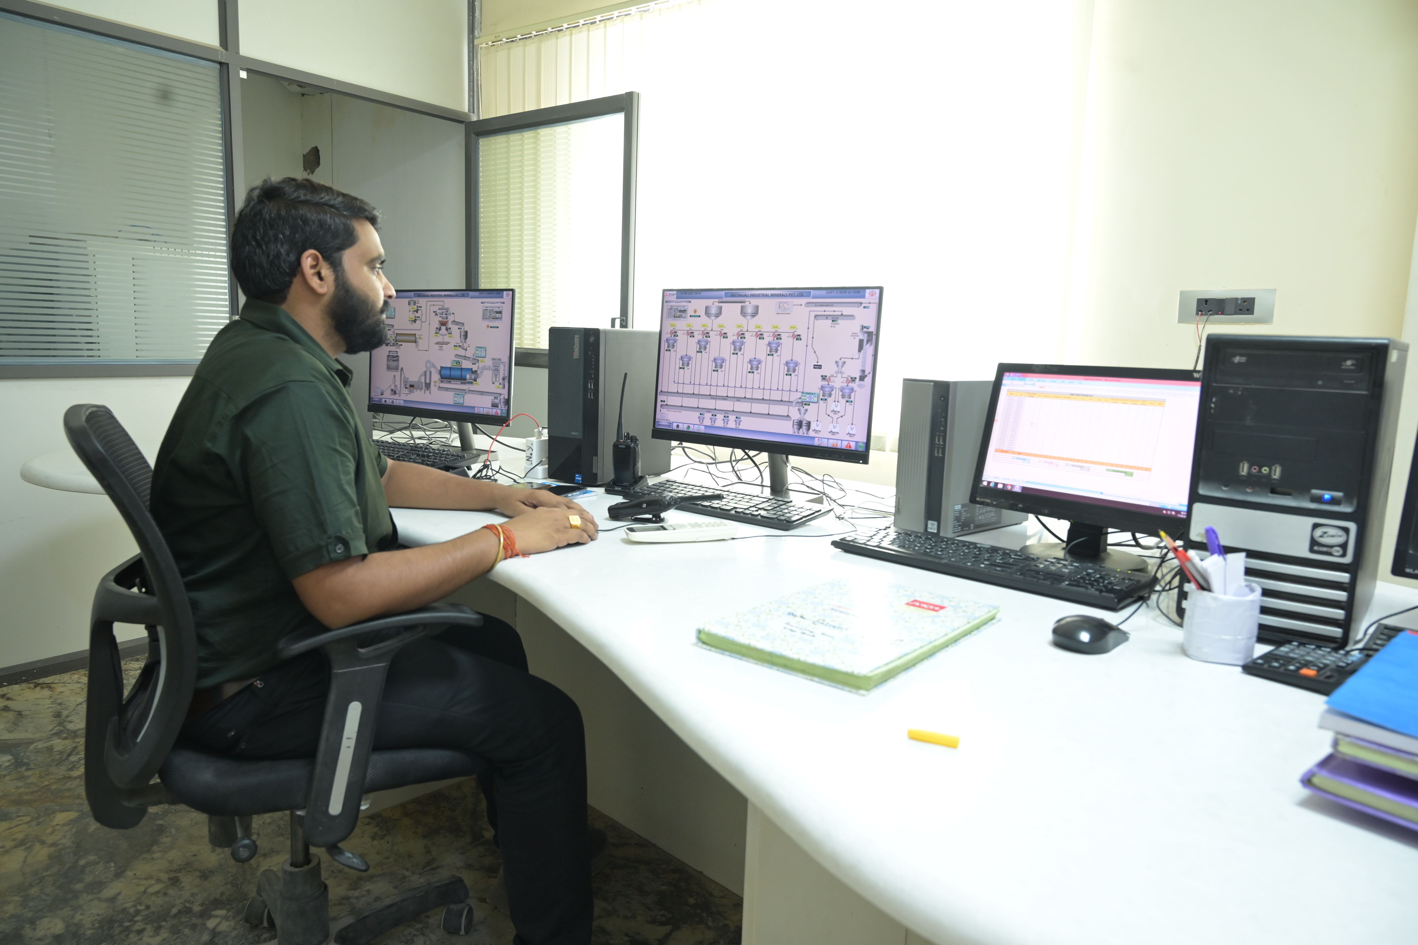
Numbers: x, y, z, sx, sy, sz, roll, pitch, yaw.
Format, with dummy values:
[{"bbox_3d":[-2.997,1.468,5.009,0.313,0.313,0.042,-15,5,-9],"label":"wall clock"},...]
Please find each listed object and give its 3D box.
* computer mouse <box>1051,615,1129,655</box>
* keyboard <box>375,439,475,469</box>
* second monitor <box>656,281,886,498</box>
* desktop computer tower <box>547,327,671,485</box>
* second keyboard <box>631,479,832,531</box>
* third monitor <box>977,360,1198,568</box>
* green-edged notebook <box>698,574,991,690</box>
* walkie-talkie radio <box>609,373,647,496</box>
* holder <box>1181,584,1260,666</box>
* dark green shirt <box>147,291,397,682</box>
[{"bbox_3d":[0.425,0.175,1.050,0.105,0.038,0.061,-4,10,-38],"label":"computer mouse"},{"bbox_3d":[-0.752,-0.038,2.234,0.440,0.036,0.150,7,10,33],"label":"keyboard"},{"bbox_3d":[0.107,-0.192,1.789,0.490,0.303,0.050,8,7,36],"label":"second monitor"},{"bbox_3d":[-0.220,-0.160,2.184,0.143,0.335,0.281,7,10,31],"label":"desktop computer tower"},{"bbox_3d":[0.019,0.055,1.810,0.425,0.028,0.150,9,10,38],"label":"second keyboard"},{"bbox_3d":[0.602,-0.012,1.466,0.170,0.301,0.375,-6,11,-43],"label":"third monitor"},{"bbox_3d":[0.168,0.171,1.076,0.207,0.020,0.330,9,10,38],"label":"green-edged notebook"},{"bbox_3d":[-0.164,-0.082,1.939,0.070,0.245,0.065,8,10,38],"label":"walkie-talkie radio"},{"bbox_3d":[0.562,0.165,1.038,0.073,0.071,0.073,9,11,39],"label":"holder"},{"bbox_3d":[-0.644,0.013,1.400,0.330,0.520,0.460,-3,10,-32],"label":"dark green shirt"}]

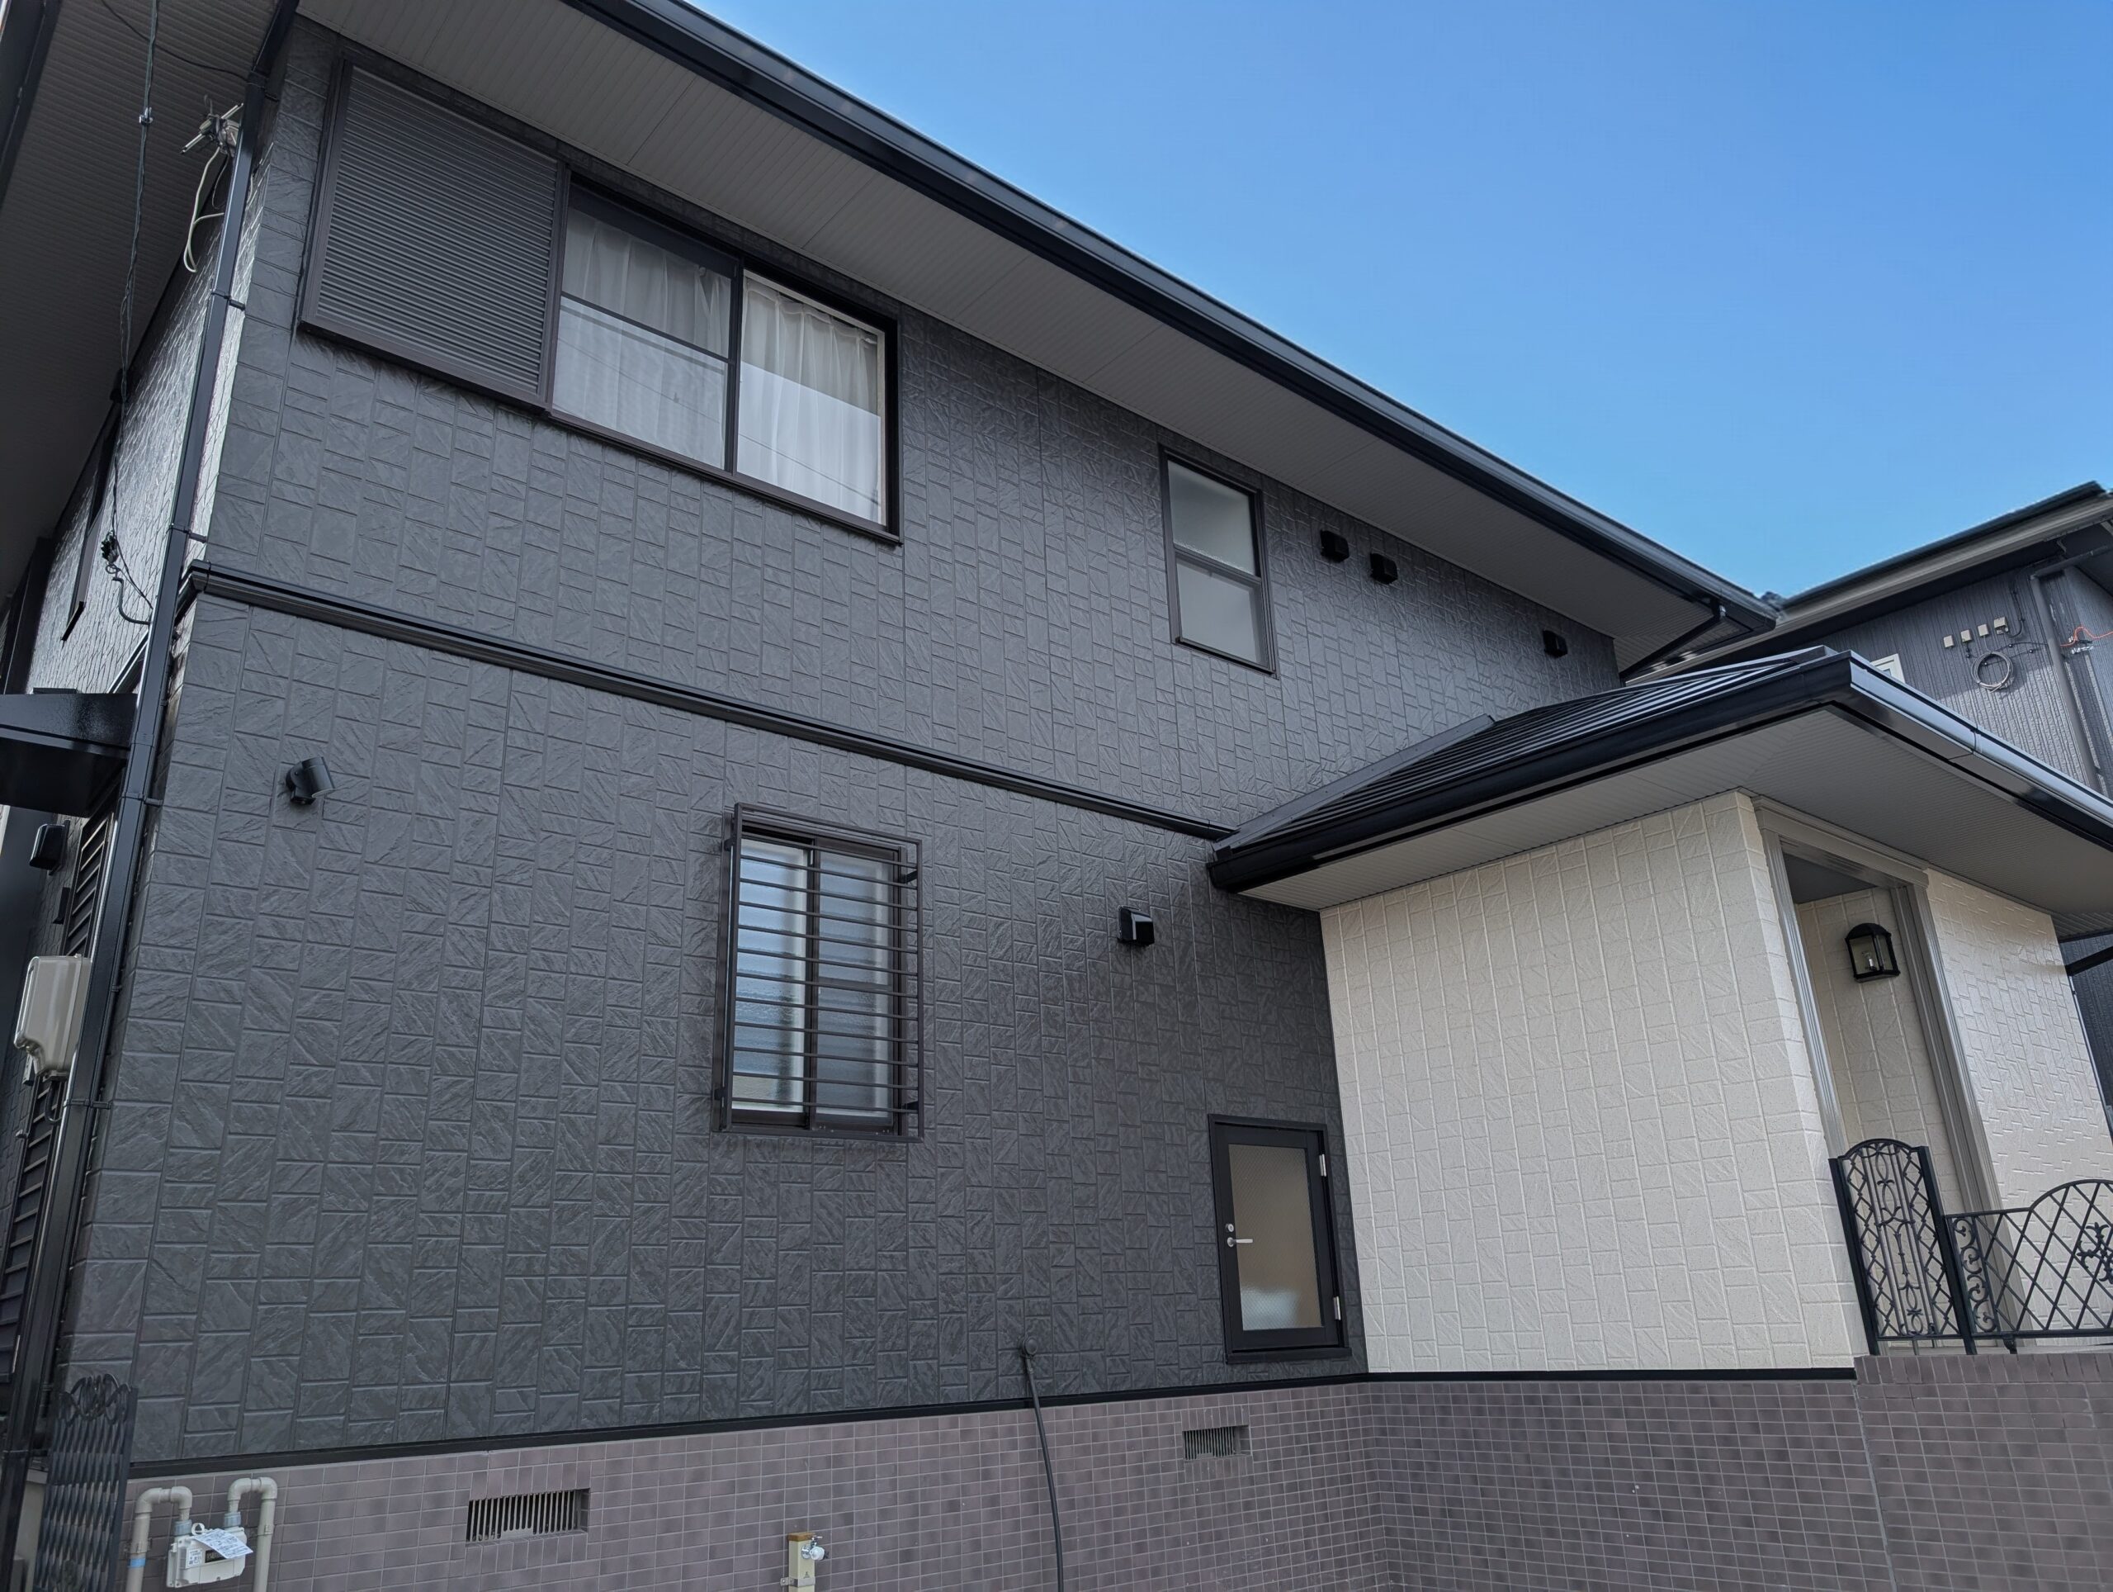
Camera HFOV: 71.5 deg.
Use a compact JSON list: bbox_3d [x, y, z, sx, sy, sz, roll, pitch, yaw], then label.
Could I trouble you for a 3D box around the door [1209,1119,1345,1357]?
[{"bbox_3d":[1.114,2.222,7.398,0.865,1.130,0.080,14,-25,-38],"label":"door"}]

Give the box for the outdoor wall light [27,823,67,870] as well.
[{"bbox_3d":[-4.301,0.218,6.262,0.110,0.175,0.125,14,-25,-39],"label":"outdoor wall light"}]

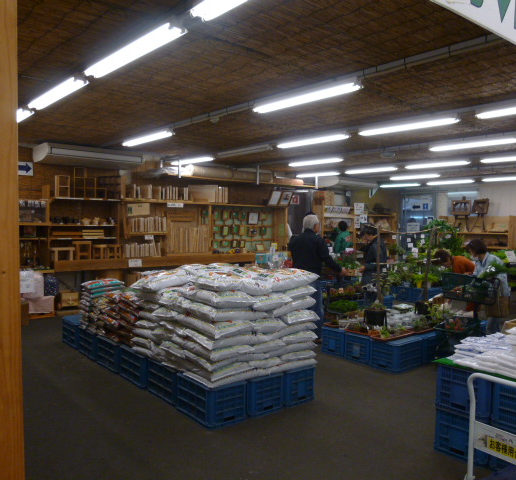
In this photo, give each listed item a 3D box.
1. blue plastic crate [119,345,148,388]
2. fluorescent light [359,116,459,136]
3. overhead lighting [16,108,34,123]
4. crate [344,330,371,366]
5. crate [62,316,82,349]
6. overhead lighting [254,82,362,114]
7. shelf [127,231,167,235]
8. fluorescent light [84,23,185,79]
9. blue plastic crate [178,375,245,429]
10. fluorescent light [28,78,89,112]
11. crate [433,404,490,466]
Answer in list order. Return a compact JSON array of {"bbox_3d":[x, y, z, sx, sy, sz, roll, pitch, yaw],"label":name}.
[{"bbox_3d":[-1.055,1.204,4.526,0.365,0.305,0.520,-2,4,-41],"label":"blue plastic crate"},{"bbox_3d":[1.584,-1.240,4.972,0.160,0.090,1.230,-2,3,-41],"label":"fluorescent light"},{"bbox_3d":[-2.705,-1.342,5.055,0.170,0.100,1.220,-1,3,-43],"label":"overhead lighting"},{"bbox_3d":[1.360,1.278,5.604,0.520,0.305,0.365,-1,2,-39],"label":"crate"},{"bbox_3d":[-2.185,1.162,5.851,0.368,0.305,0.525,-1,3,-41],"label":"crate"},{"bbox_3d":[0.387,-1.259,4.088,0.170,0.100,1.220,-1,3,-43],"label":"overhead lighting"},{"bbox_3d":[-2.105,-0.141,8.671,0.770,0.045,0.220,-2,3,-41],"label":"shelf"},{"bbox_3d":[-0.860,-1.258,3.071,0.165,0.085,1.230,-1,3,-44],"label":"fluorescent light"},{"bbox_3d":[-0.388,1.246,3.718,0.365,0.305,0.520,-2,4,-41],"label":"blue plastic crate"},{"bbox_3d":[-1.802,-1.279,4.091,0.150,0.080,1.210,-1,3,-43],"label":"fluorescent light"},{"bbox_3d":[1.562,1.314,3.277,0.525,0.305,0.368,-1,3,-43],"label":"crate"}]

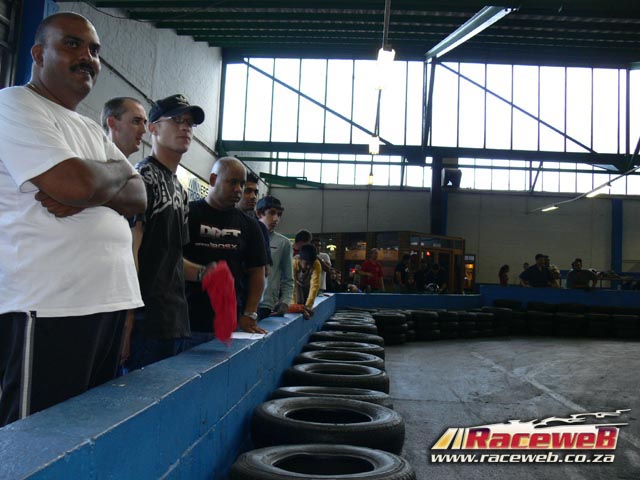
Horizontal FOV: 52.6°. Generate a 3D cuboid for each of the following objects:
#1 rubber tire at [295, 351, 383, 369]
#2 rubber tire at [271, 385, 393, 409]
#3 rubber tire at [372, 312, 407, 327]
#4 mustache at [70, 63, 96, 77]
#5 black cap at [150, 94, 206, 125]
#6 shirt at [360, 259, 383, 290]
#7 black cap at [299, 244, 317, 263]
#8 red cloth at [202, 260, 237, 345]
[{"bbox_3d":[0.131,0.864,4.350,0.610,0.180,0.610,2,-3,0],"label":"rubber tire"},{"bbox_3d":[0.052,0.848,3.200,0.610,0.180,0.610,2,-3,0],"label":"rubber tire"},{"bbox_3d":[1.004,1.184,9.700,0.600,0.170,0.600,2,-3,0],"label":"rubber tire"},{"bbox_3d":[-0.620,-0.449,1.700,0.030,0.028,0.075,0,-4,37],"label":"mustache"},{"bbox_3d":[-0.605,-0.551,2.730,0.250,0.130,0.170,0,-3,29],"label":"black cap"},{"bbox_3d":[1.114,0.768,14.000,0.500,0.680,0.280,1,-3,21],"label":"shirt"},{"bbox_3d":[-0.118,0.127,6.100,0.170,0.140,0.220,3,17,-20],"label":"black cap"},{"bbox_3d":[-0.416,0.256,2.650,0.120,0.340,0.130,0,-4,37],"label":"red cloth"}]

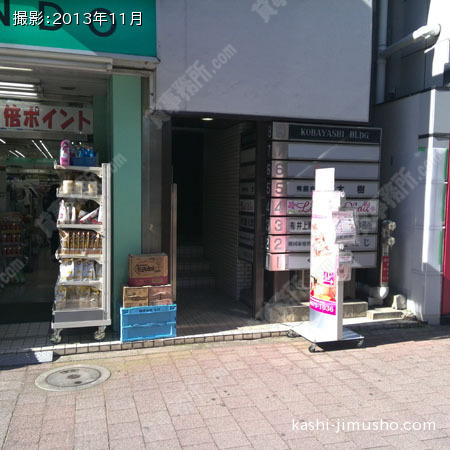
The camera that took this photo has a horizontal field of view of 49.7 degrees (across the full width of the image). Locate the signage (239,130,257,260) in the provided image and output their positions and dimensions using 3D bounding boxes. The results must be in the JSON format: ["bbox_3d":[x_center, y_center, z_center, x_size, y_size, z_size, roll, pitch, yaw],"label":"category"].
[{"bbox_3d":[0.276,-0.329,5.756,0.045,1.530,0.530,-1,4,-20],"label":"signage"}]

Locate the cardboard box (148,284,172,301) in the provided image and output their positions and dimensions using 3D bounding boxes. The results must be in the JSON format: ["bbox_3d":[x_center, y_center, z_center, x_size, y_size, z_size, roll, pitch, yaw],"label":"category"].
[{"bbox_3d":[-0.673,0.687,4.847,0.229,0.220,0.320,-1,4,-19],"label":"cardboard box"}]

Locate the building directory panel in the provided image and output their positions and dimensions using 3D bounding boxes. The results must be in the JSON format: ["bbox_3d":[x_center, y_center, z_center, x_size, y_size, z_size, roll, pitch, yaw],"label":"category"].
[{"bbox_3d":[1.129,-0.297,5.485,1.345,1.610,0.150,0,4,-17],"label":"building directory panel"}]

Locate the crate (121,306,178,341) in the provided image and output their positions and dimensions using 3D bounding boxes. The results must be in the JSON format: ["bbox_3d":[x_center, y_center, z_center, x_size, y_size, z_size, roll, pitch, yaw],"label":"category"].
[{"bbox_3d":[-0.777,0.929,4.819,0.522,0.331,0.361,-1,4,-19],"label":"crate"}]

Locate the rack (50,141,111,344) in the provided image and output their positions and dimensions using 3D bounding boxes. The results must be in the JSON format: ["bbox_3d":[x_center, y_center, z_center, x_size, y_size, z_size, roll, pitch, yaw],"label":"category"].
[{"bbox_3d":[-1.417,0.248,4.791,0.530,1.680,0.730,0,4,-17],"label":"rack"}]

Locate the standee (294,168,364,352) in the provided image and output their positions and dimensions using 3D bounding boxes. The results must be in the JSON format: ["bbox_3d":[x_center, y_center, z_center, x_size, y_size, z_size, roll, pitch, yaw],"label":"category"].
[{"bbox_3d":[1.033,0.316,4.773,0.540,1.720,0.470,-1,4,-19],"label":"standee"}]

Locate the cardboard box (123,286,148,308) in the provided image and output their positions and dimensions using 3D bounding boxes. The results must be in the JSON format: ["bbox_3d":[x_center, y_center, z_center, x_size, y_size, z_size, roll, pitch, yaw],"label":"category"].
[{"bbox_3d":[-0.897,0.690,4.771,0.231,0.220,0.320,-1,4,-19],"label":"cardboard box"}]

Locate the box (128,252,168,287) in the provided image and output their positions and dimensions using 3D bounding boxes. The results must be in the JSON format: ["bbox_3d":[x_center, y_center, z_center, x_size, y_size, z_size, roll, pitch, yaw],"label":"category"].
[{"bbox_3d":[-0.766,0.439,4.807,0.369,0.279,0.230,-1,4,-19],"label":"box"}]

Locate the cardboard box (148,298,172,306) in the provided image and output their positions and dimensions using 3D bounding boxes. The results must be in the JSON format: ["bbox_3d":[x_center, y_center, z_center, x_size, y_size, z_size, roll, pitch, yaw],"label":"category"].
[{"bbox_3d":[-0.661,0.748,4.793,0.225,0.150,0.320,0,4,-17],"label":"cardboard box"}]

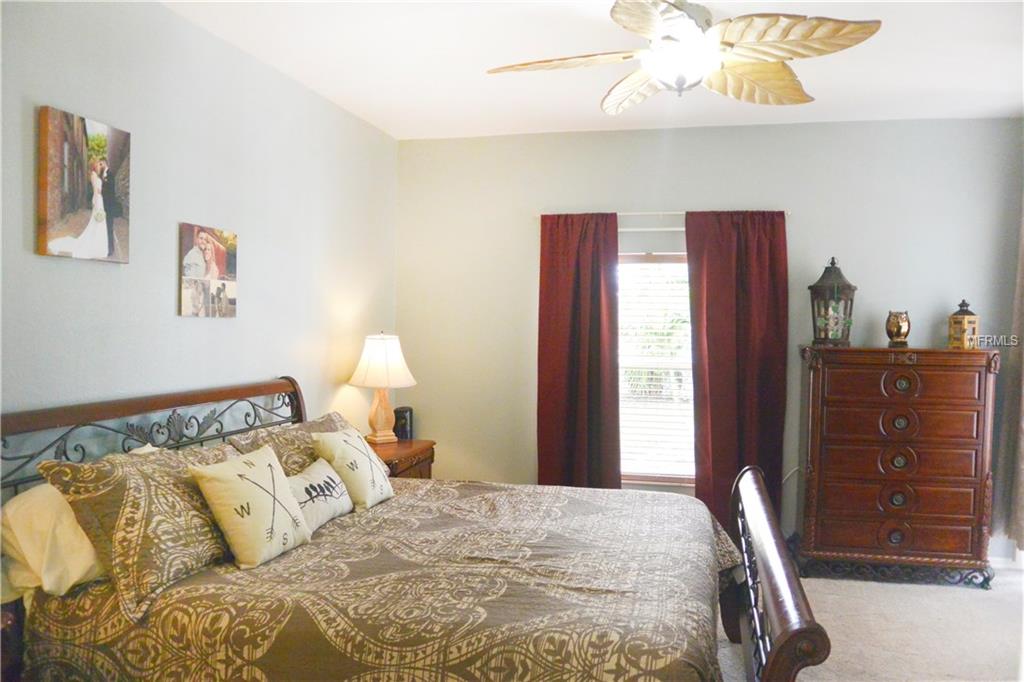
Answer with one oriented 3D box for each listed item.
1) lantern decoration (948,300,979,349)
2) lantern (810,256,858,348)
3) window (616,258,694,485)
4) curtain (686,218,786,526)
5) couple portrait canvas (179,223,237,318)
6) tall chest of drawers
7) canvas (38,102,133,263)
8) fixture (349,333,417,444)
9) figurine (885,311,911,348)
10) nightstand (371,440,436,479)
[{"bbox_3d":[2.748,-0.100,4.665,0.150,0.295,0.150,0,2,-31],"label":"lantern decoration"},{"bbox_3d":[2.021,-0.244,4.847,0.300,0.570,0.280,2,2,14],"label":"lantern"},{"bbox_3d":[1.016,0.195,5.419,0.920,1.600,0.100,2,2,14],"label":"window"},{"bbox_3d":[1.517,0.196,5.216,0.650,2.140,0.110,2,2,14],"label":"curtain"},{"bbox_3d":[-1.419,-0.319,3.597,0.024,0.410,0.410,2,2,14],"label":"couple portrait canvas"},{"bbox_3d":[2.329,0.739,4.781,1.060,1.400,0.490,2,2,14],"label":"tall chest of drawers"},{"bbox_3d":[-1.581,-0.562,2.865,0.038,0.510,0.400,2,2,14],"label":"canvas"},{"bbox_3d":[-0.821,0.295,4.959,0.420,0.705,0.420,1,2,0],"label":"fixture"},{"bbox_3d":[2.395,-0.071,4.751,0.145,0.225,0.130,2,2,14],"label":"figurine"},{"bbox_3d":[-0.832,1.020,4.824,0.520,0.710,0.750,2,2,14],"label":"nightstand"}]

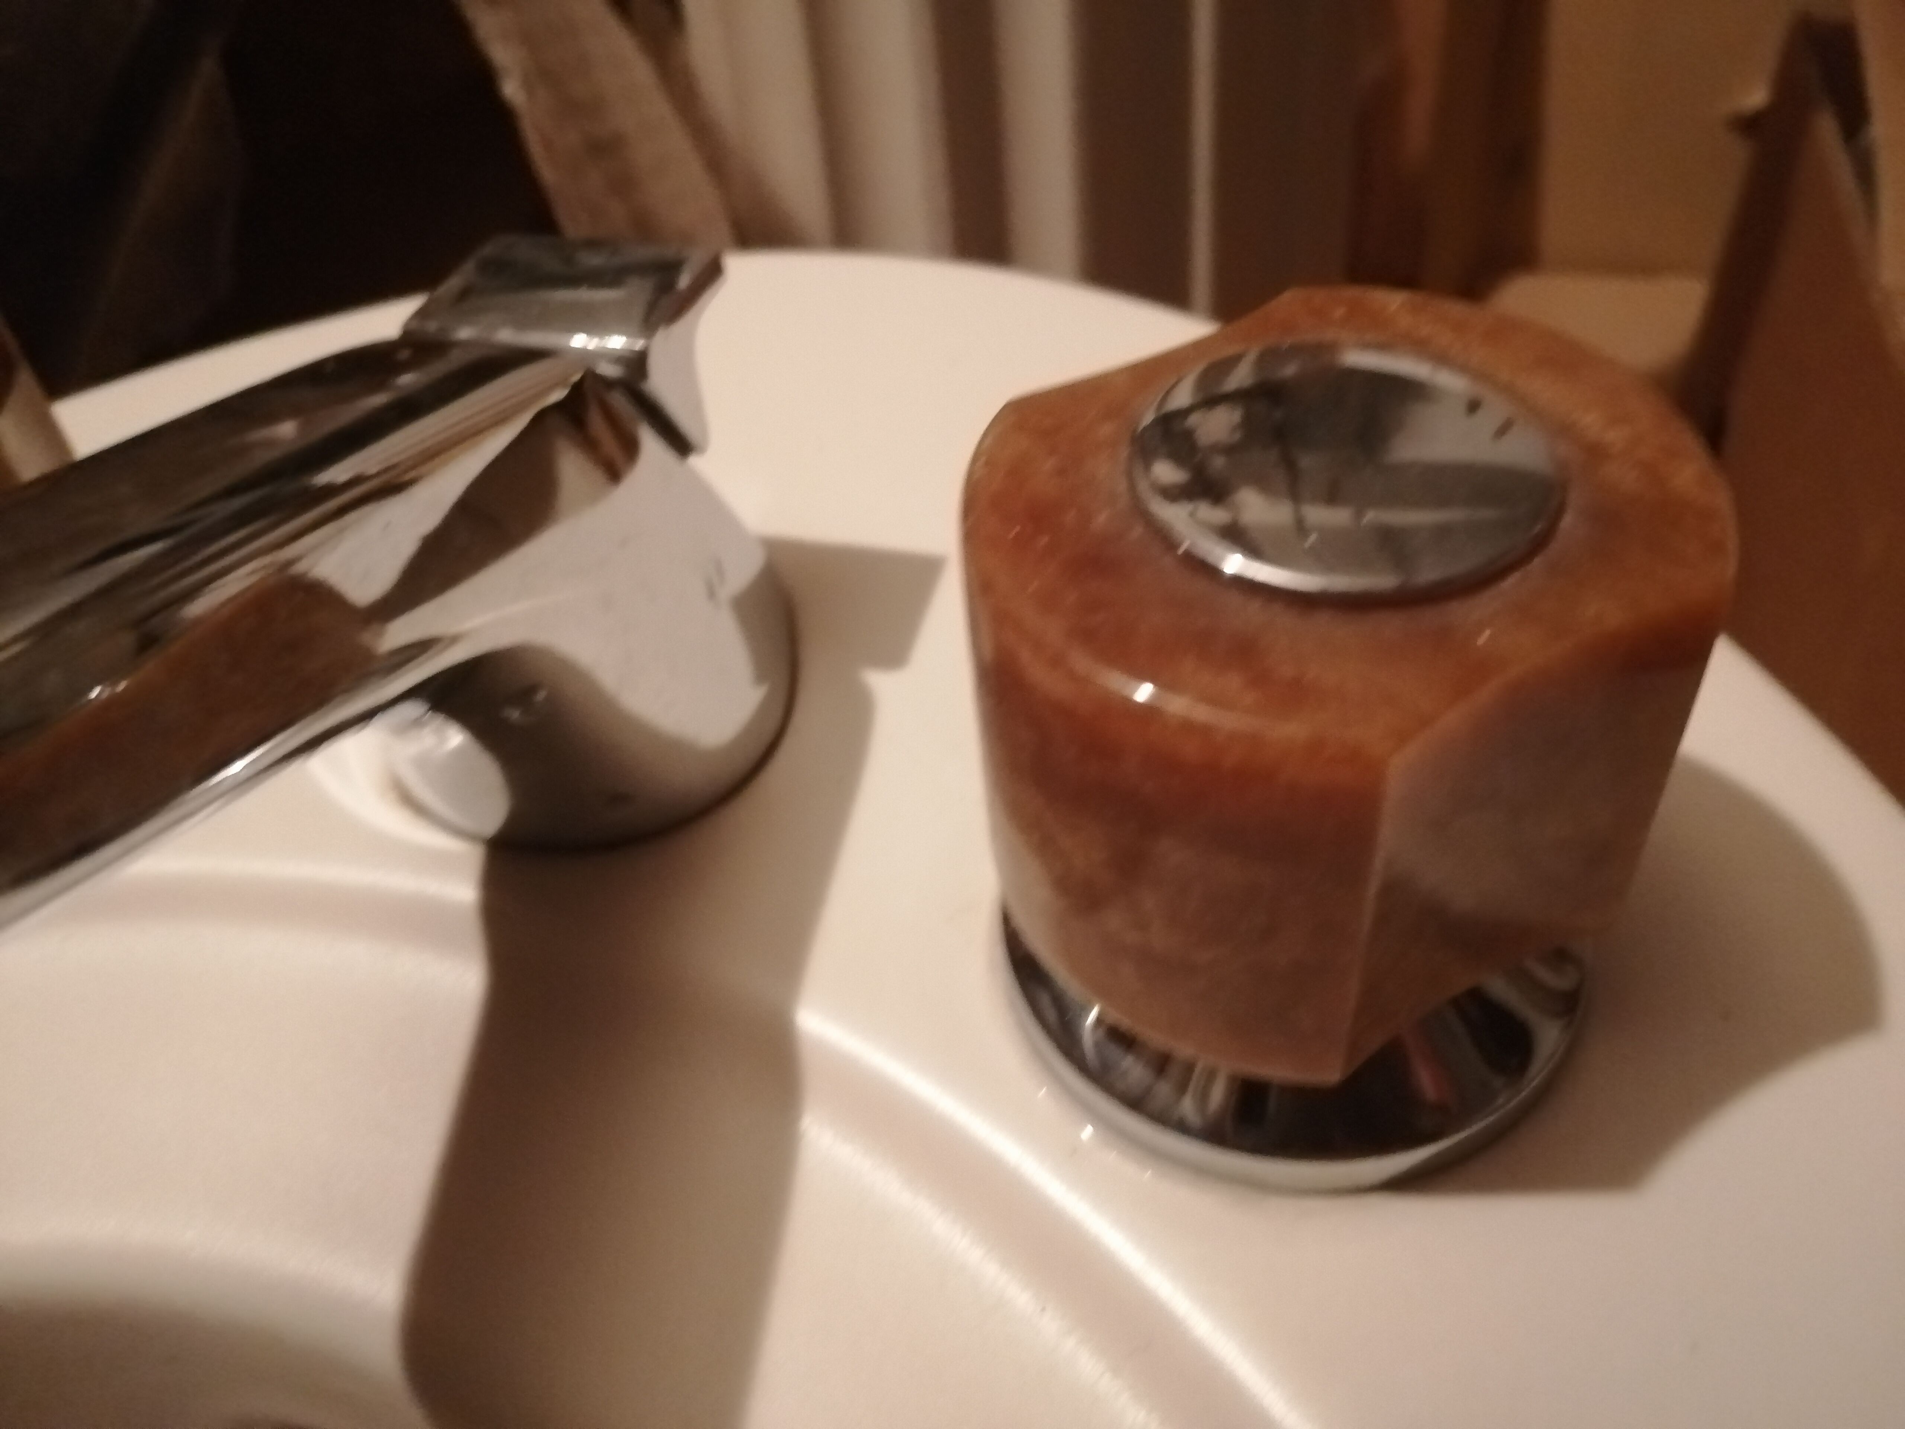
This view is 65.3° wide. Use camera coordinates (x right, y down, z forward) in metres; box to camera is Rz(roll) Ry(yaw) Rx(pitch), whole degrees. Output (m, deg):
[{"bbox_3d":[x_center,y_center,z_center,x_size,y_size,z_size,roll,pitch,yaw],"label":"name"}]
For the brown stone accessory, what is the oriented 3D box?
[{"bbox_3d":[0.031,-0.005,0.126,0.058,0.040,0.051,-24,48,-15],"label":"brown stone accessory"}]

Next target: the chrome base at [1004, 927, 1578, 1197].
[{"bbox_3d":[0.034,0.016,0.147,0.058,0.017,0.058,-4,46,4],"label":"chrome base"}]

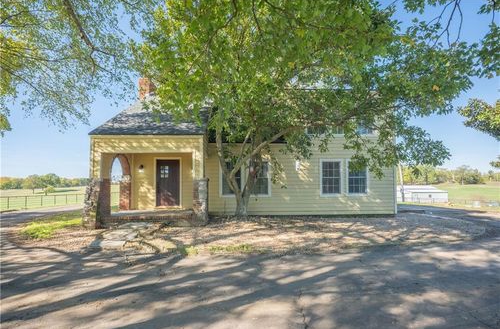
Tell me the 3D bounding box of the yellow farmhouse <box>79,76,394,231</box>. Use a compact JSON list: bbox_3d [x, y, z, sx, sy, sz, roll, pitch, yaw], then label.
[{"bbox_3d":[0.350,-1.330,13.600,12.200,7.300,10.400,0,-2,-4],"label":"yellow farmhouse"}]

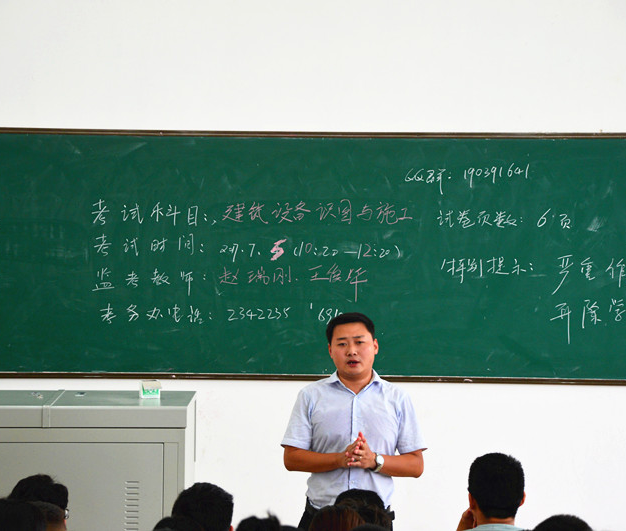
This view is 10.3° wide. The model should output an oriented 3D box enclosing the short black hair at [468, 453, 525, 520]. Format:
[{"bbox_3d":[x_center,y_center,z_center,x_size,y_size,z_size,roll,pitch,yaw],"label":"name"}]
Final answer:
[{"bbox_3d":[0.586,0.704,11.100,0.180,0.210,0.205,0,3,-6],"label":"short black hair"}]

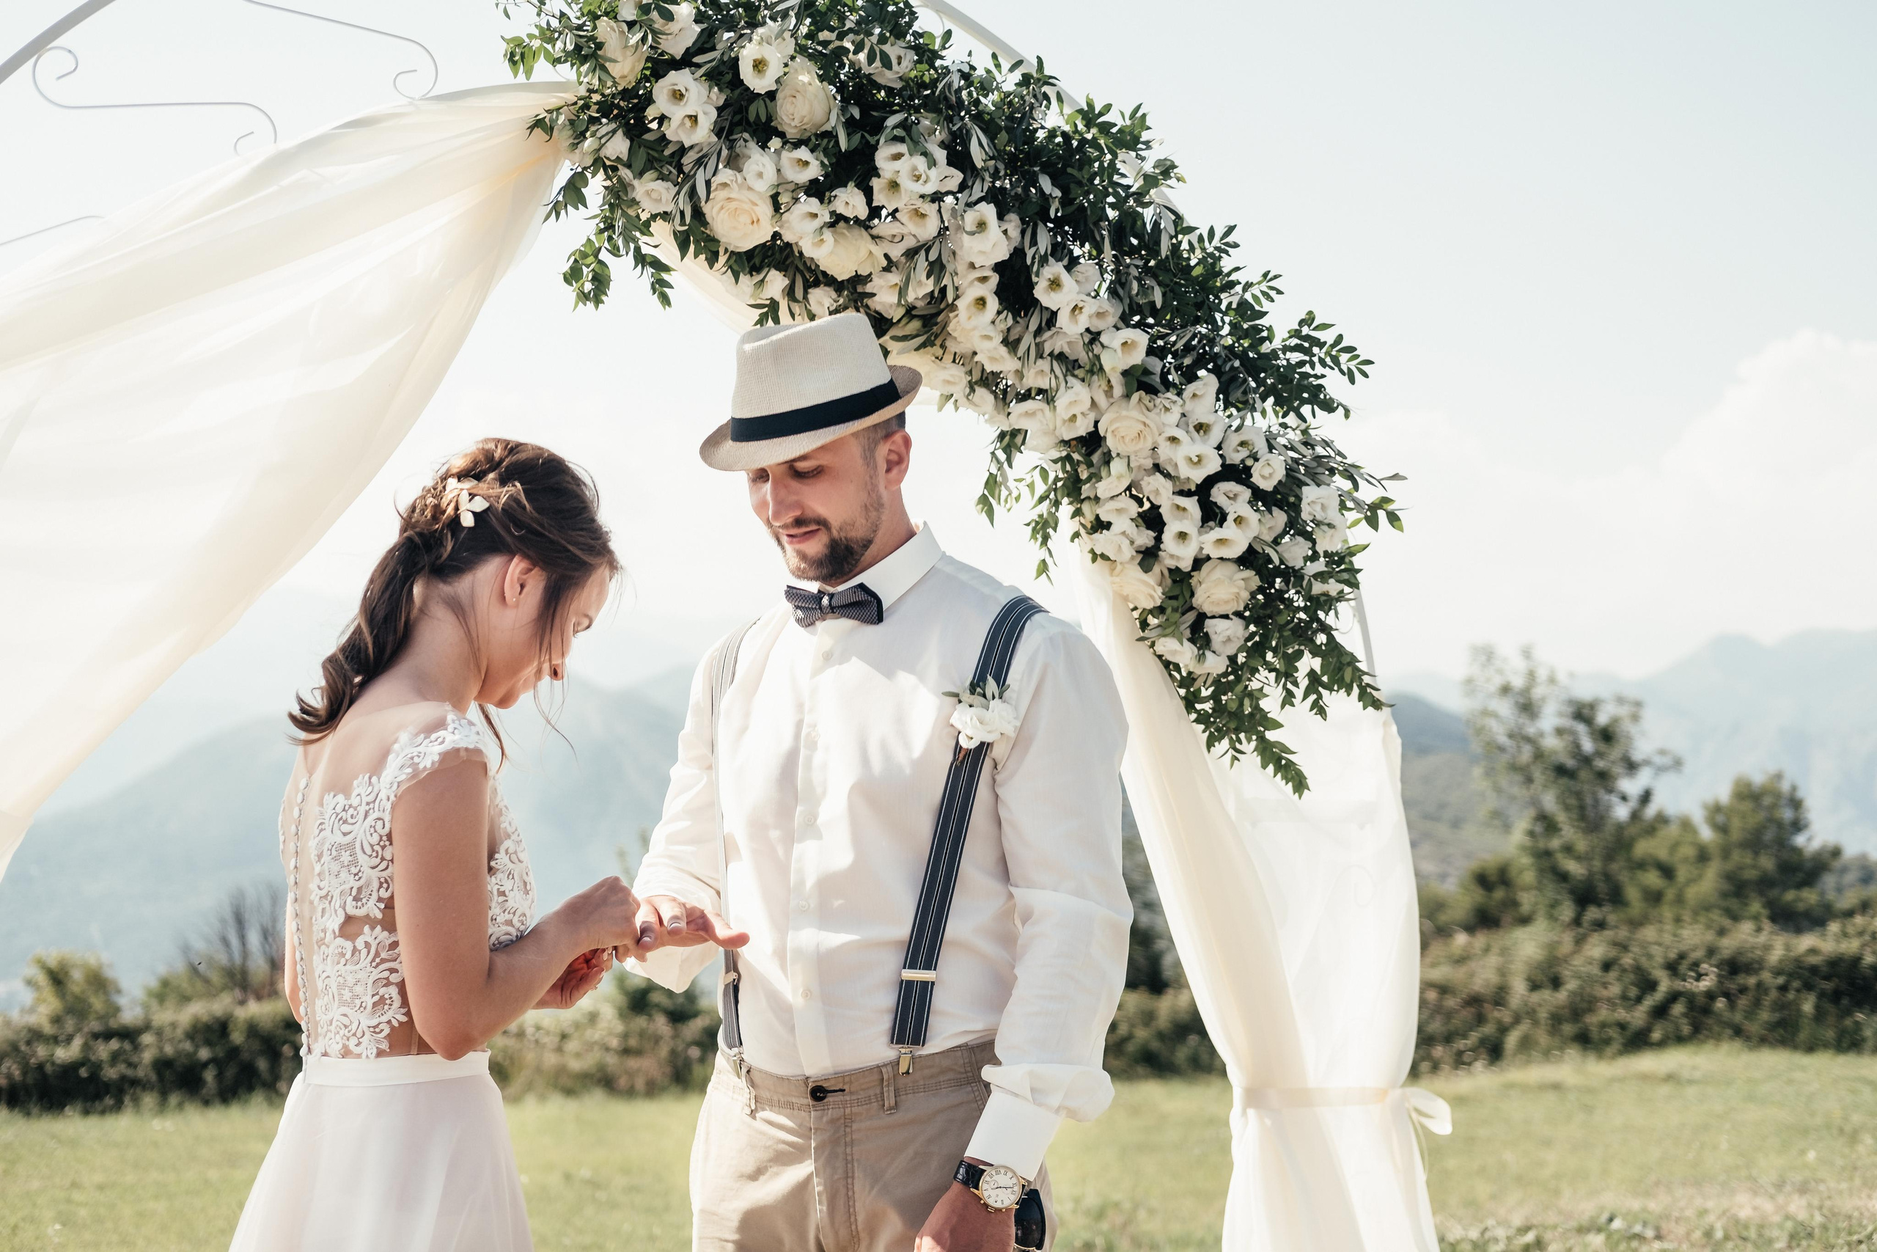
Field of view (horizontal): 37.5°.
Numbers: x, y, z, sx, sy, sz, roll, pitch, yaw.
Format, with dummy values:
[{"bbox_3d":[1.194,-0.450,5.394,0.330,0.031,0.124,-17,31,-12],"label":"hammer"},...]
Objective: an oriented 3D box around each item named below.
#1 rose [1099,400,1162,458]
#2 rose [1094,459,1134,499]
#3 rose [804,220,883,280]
[{"bbox_3d":[0.240,-0.249,3.500,0.076,0.074,0.064,0,-2,0],"label":"rose"},{"bbox_3d":[0.222,-0.186,3.500,0.047,0.049,0.048,-1,-2,17],"label":"rose"},{"bbox_3d":[-0.114,-0.474,3.500,0.092,0.078,0.072,0,32,-7],"label":"rose"}]

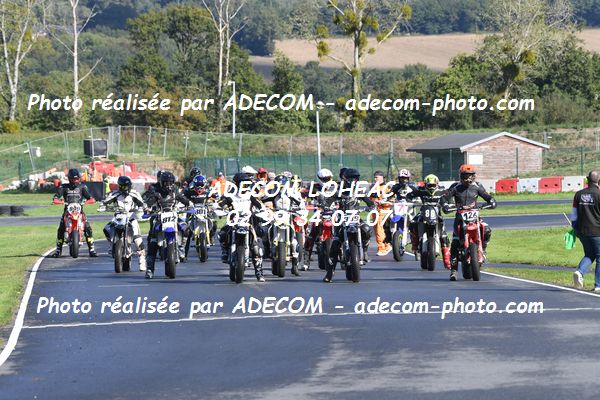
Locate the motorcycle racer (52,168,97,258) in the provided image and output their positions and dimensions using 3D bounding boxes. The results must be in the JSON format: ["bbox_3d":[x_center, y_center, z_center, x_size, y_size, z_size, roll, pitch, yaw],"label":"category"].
[{"bbox_3d":[-4.502,0.270,86.500,0.900,1.770,0.750,0,0,0],"label":"motorcycle racer"}]

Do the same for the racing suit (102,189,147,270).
[{"bbox_3d":[-3.078,0.517,76.000,0.780,1.450,0.650,0,0,5],"label":"racing suit"}]

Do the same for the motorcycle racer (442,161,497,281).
[{"bbox_3d":[2.613,0.351,66.800,0.840,1.790,0.900,0,0,-5],"label":"motorcycle racer"}]

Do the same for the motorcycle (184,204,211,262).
[{"bbox_3d":[-1.952,0.657,85.000,0.800,1.170,2.050,0,0,-3],"label":"motorcycle"}]

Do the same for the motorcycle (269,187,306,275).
[{"bbox_3d":[-0.296,0.648,69.300,0.780,1.150,2.050,0,0,-4],"label":"motorcycle"}]

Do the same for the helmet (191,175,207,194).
[{"bbox_3d":[-1.939,-0.284,83.600,0.250,0.290,0.330,0,15,-3],"label":"helmet"}]

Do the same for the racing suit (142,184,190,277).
[{"bbox_3d":[-2.092,0.501,67.900,0.750,1.410,0.750,0,0,-4],"label":"racing suit"}]

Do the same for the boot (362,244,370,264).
[{"bbox_3d":[1.036,0.841,67.500,0.130,0.330,0.290,0,0,-9],"label":"boot"}]

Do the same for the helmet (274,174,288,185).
[{"bbox_3d":[-0.303,-0.290,71.800,0.260,0.270,0.330,0,0,-3],"label":"helmet"}]

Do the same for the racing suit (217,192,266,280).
[{"bbox_3d":[-0.913,0.565,67.600,0.800,1.400,0.750,0,0,-2],"label":"racing suit"}]

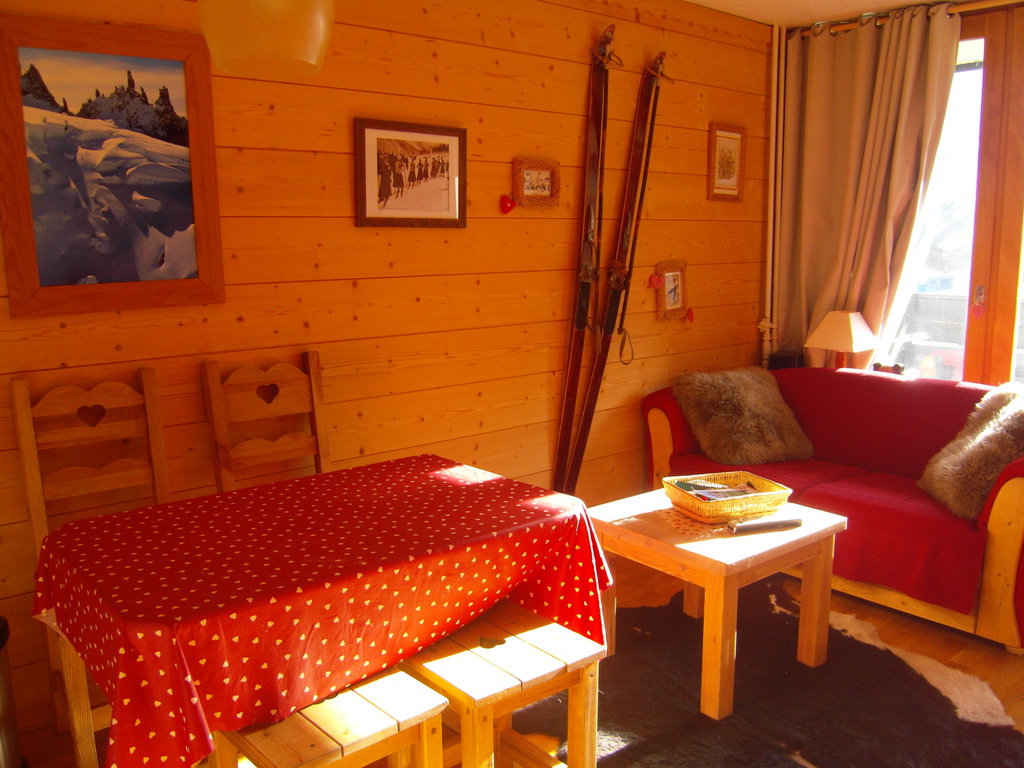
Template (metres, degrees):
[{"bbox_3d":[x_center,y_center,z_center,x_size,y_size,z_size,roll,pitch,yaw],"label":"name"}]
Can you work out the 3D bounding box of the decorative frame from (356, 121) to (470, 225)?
[{"bbox_3d":[-0.344,-0.715,2.848,0.444,0.348,0.025,-8,11,-37],"label":"decorative frame"}]

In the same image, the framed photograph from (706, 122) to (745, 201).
[{"bbox_3d":[0.993,-1.025,3.850,0.260,0.338,0.022,-8,11,-37],"label":"framed photograph"}]

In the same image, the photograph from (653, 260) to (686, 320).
[{"bbox_3d":[0.714,-0.418,3.717,0.198,0.252,0.025,-8,11,-37],"label":"photograph"}]

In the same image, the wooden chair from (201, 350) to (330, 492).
[{"bbox_3d":[-0.639,0.428,2.484,0.400,0.995,0.440,-8,11,-37],"label":"wooden chair"}]

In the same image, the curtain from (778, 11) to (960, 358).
[{"bbox_3d":[1.550,-0.519,3.787,0.130,2.230,0.820,-8,11,-37],"label":"curtain"}]

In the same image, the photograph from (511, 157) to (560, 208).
[{"bbox_3d":[0.086,-0.768,3.177,0.237,0.174,0.025,-8,11,-37],"label":"photograph"}]

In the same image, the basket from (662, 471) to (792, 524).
[{"bbox_3d":[0.684,0.360,2.638,0.325,0.080,0.240,-5,10,-20],"label":"basket"}]

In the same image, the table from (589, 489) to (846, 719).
[{"bbox_3d":[0.617,0.643,2.621,0.588,0.475,0.588,-8,11,-37],"label":"table"}]

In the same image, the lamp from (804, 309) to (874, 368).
[{"bbox_3d":[1.492,-0.141,3.762,0.230,0.380,0.230,-8,11,-37],"label":"lamp"}]

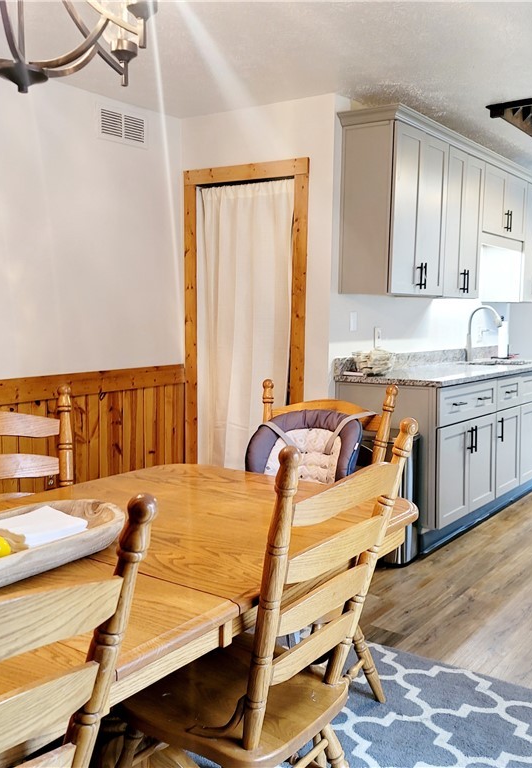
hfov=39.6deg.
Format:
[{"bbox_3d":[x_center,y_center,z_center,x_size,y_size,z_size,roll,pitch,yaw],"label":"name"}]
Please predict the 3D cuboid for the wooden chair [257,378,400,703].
[{"bbox_3d":[0.095,0.534,2.381,0.490,1.030,0.560,4,6,27],"label":"wooden chair"}]

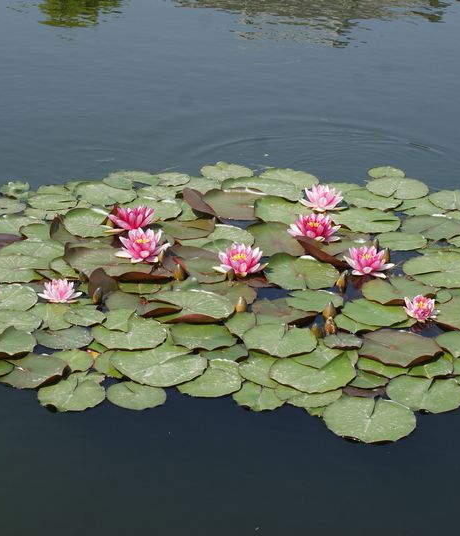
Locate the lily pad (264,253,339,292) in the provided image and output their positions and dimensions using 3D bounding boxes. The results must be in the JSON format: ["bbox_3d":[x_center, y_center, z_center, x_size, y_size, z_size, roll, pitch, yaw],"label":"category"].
[{"bbox_3d":[0.196,0.010,4.490,0.203,0.030,0.208,0,24,0],"label":"lily pad"}]

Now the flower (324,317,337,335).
[{"bbox_3d":[0.244,0.140,4.060,0.029,0.044,0.029,0,23,0],"label":"flower"}]

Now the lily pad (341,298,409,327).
[{"bbox_3d":[0.372,0.115,4.267,0.167,0.020,0.156,0,24,0],"label":"lily pad"}]

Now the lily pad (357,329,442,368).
[{"bbox_3d":[0.389,0.181,3.796,0.193,0.035,0.193,0,23,0],"label":"lily pad"}]

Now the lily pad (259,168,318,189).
[{"bbox_3d":[0.172,-0.257,4.830,0.175,0.022,0.178,0,23,0],"label":"lily pad"}]

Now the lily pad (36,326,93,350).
[{"bbox_3d":[-0.404,0.169,4.055,0.141,0.020,0.141,0,23,0],"label":"lily pad"}]

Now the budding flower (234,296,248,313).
[{"bbox_3d":[0.027,0.087,3.961,0.027,0.042,0.027,0,23,0],"label":"budding flower"}]

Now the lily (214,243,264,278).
[{"bbox_3d":[0.025,-0.024,4.382,0.132,0.055,0.132,0,24,0],"label":"lily"}]

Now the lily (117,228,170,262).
[{"bbox_3d":[-0.233,-0.071,4.481,0.145,0.061,0.145,0,24,0],"label":"lily"}]

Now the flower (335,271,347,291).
[{"bbox_3d":[0.287,0.034,4.323,0.027,0.056,0.027,16,22,-7],"label":"flower"}]

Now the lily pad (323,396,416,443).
[{"bbox_3d":[0.307,0.333,3.669,0.207,0.020,0.207,0,23,0],"label":"lily pad"}]

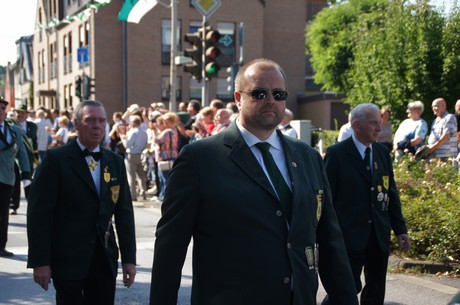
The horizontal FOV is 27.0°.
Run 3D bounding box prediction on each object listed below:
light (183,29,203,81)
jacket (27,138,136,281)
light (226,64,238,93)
[{"bbox_3d":[-0.665,-1.762,17.200,0.360,0.900,0.280,0,2,-13],"label":"light"},{"bbox_3d":[-0.792,0.304,5.100,0.520,0.730,0.330,-1,2,-23],"label":"jacket"},{"bbox_3d":[0.083,-2.196,28.500,0.360,0.880,0.280,1,2,22],"label":"light"}]

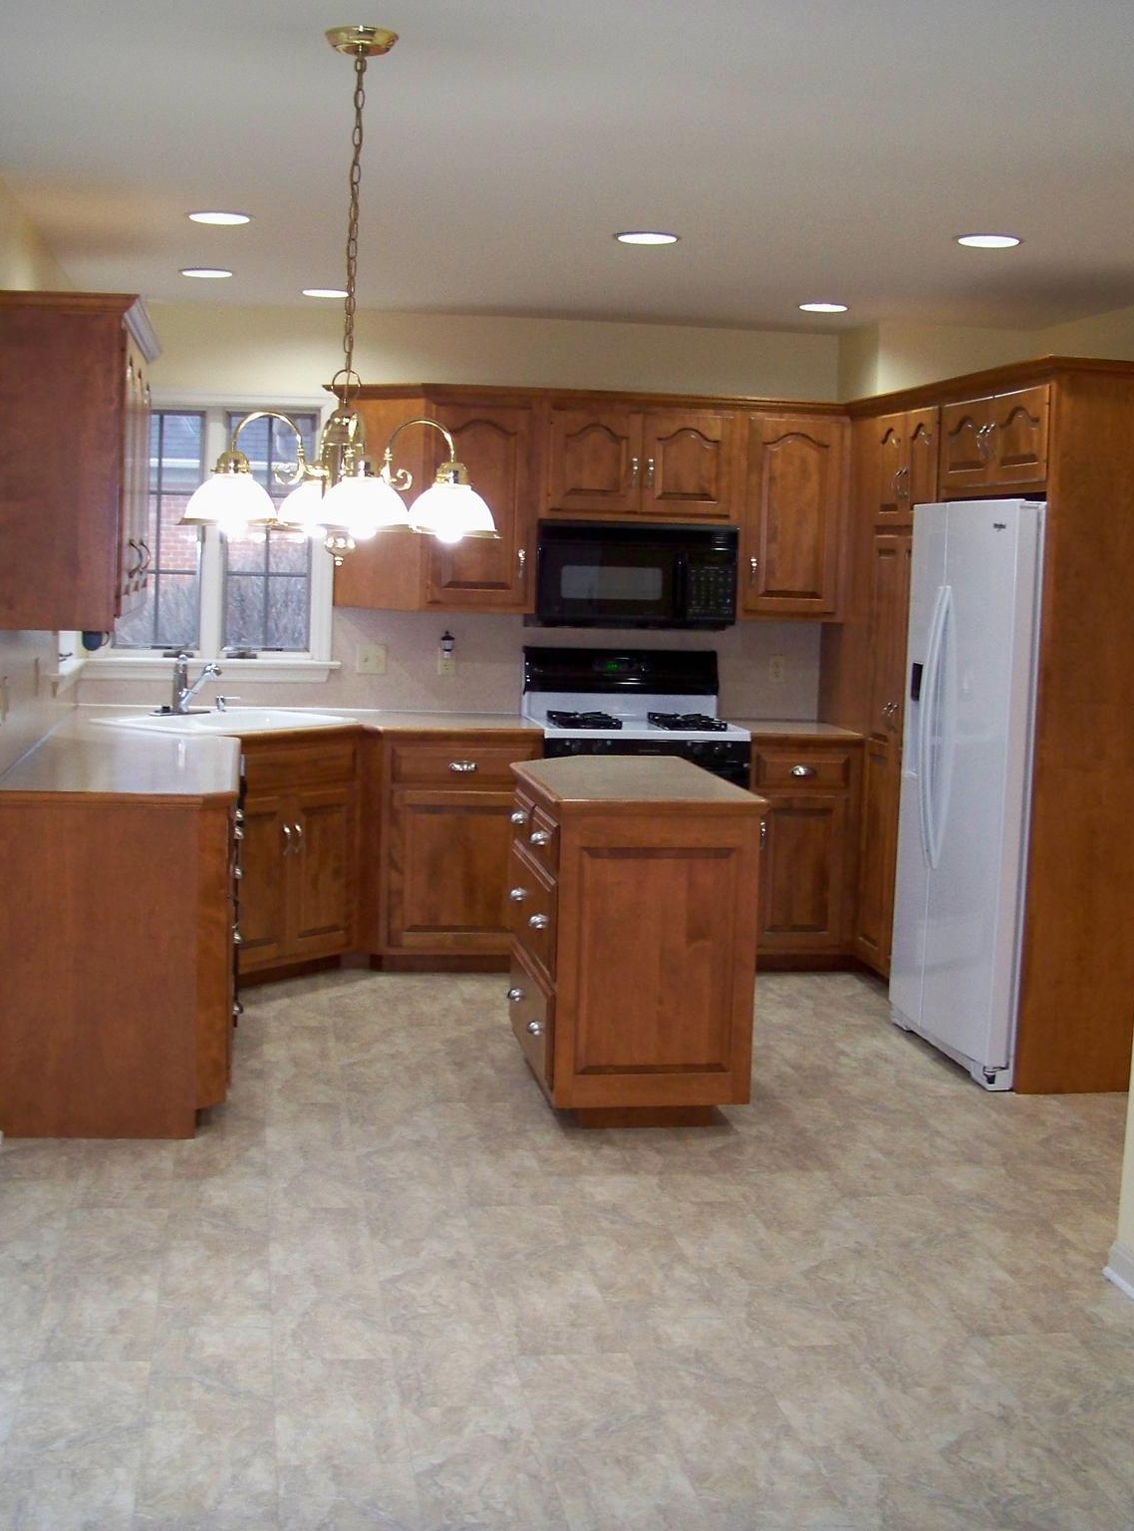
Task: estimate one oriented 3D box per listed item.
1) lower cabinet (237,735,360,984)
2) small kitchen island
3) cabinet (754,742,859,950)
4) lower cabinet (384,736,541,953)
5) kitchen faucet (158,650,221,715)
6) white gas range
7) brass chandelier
[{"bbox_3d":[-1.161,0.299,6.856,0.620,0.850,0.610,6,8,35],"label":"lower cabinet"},{"bbox_3d":[0.149,0.485,5.649,0.580,0.914,1.130,1,6,-9],"label":"small kitchen island"},{"bbox_3d":[0.838,0.290,7.591,0.390,0.855,0.620,1,6,-9],"label":"cabinet"},{"bbox_3d":[-0.423,0.275,7.270,0.585,0.850,0.610,1,6,-9],"label":"lower cabinet"},{"bbox_3d":[-1.356,-0.293,7.041,0.200,0.230,0.190,6,8,35],"label":"kitchen faucet"},{"bbox_3d":[0.243,0.168,7.337,0.765,1.176,0.670,1,6,-9],"label":"white gas range"},{"bbox_3d":[-0.384,-0.809,3.369,0.566,0.903,0.566,1,6,-9],"label":"brass chandelier"}]

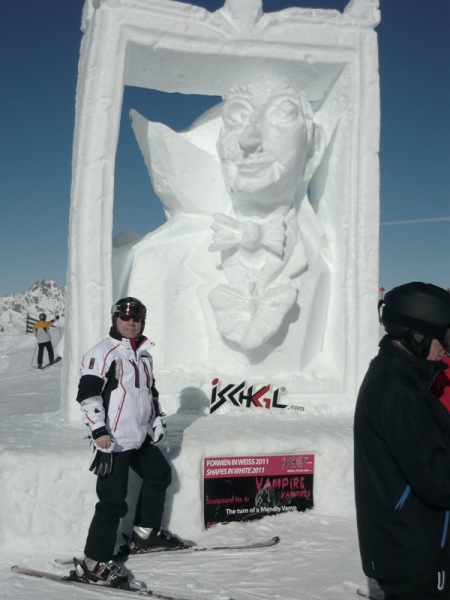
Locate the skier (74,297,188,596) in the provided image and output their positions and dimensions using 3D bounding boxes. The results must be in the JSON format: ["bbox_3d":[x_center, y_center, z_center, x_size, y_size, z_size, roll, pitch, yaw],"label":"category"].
[{"bbox_3d":[-0.600,0.880,5.000,0.660,1.820,0.520,1,-2,-43],"label":"skier"}]

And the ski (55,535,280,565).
[{"bbox_3d":[-0.375,1.735,5.300,1.600,0.100,0.110,0,-1,-12],"label":"ski"}]

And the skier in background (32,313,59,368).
[{"bbox_3d":[-5.630,1.290,24.000,0.800,1.730,0.500,0,-1,9],"label":"skier in background"}]

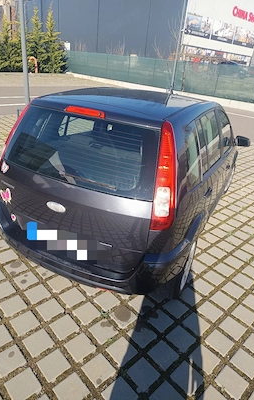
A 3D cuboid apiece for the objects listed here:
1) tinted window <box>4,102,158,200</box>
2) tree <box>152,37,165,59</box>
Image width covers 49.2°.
[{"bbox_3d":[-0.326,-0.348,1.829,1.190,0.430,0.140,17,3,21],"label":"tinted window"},{"bbox_3d":[2.843,-13.892,27.569,1.441,4.180,1.441,7,26,2],"label":"tree"}]

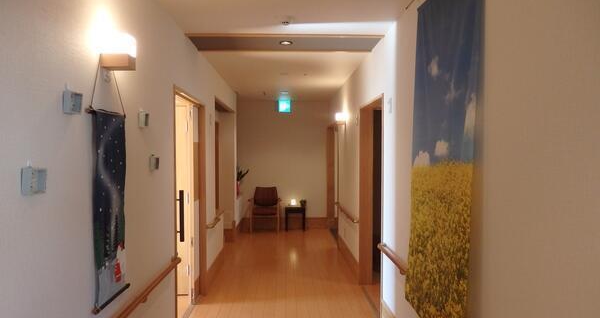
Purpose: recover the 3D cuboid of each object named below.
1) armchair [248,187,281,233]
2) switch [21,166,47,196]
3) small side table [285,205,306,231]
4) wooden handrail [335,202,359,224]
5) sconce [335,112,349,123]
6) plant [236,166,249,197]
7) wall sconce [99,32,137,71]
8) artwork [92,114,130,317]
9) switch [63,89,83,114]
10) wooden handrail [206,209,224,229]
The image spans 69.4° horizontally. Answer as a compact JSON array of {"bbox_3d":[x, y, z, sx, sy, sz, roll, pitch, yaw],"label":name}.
[{"bbox_3d":[-0.656,0.967,8.227,0.620,0.820,0.570,0,1,-2],"label":"armchair"},{"bbox_3d":[-0.851,0.070,1.390,0.033,0.088,0.082,0,1,-2],"label":"switch"},{"bbox_3d":[-0.086,1.150,8.330,0.385,0.455,0.360,0,1,-2],"label":"small side table"},{"bbox_3d":[0.598,0.688,5.806,0.085,0.050,1.840,0,1,-2],"label":"wooden handrail"},{"bbox_3d":[0.571,-0.548,6.077,0.119,0.150,0.120,0,1,-2],"label":"sconce"},{"bbox_3d":[-1.082,0.399,7.723,0.320,0.550,0.330,0,1,-2],"label":"plant"},{"bbox_3d":[-0.830,-0.485,1.987,0.119,0.150,0.118,0,1,-2],"label":"wall sconce"},{"bbox_3d":[-0.870,0.220,2.004,0.030,0.860,0.415,0,1,-2],"label":"artwork"},{"bbox_3d":[-0.862,-0.208,1.647,0.031,0.085,0.090,0,1,-2],"label":"switch"},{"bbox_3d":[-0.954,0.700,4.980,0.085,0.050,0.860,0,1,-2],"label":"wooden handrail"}]

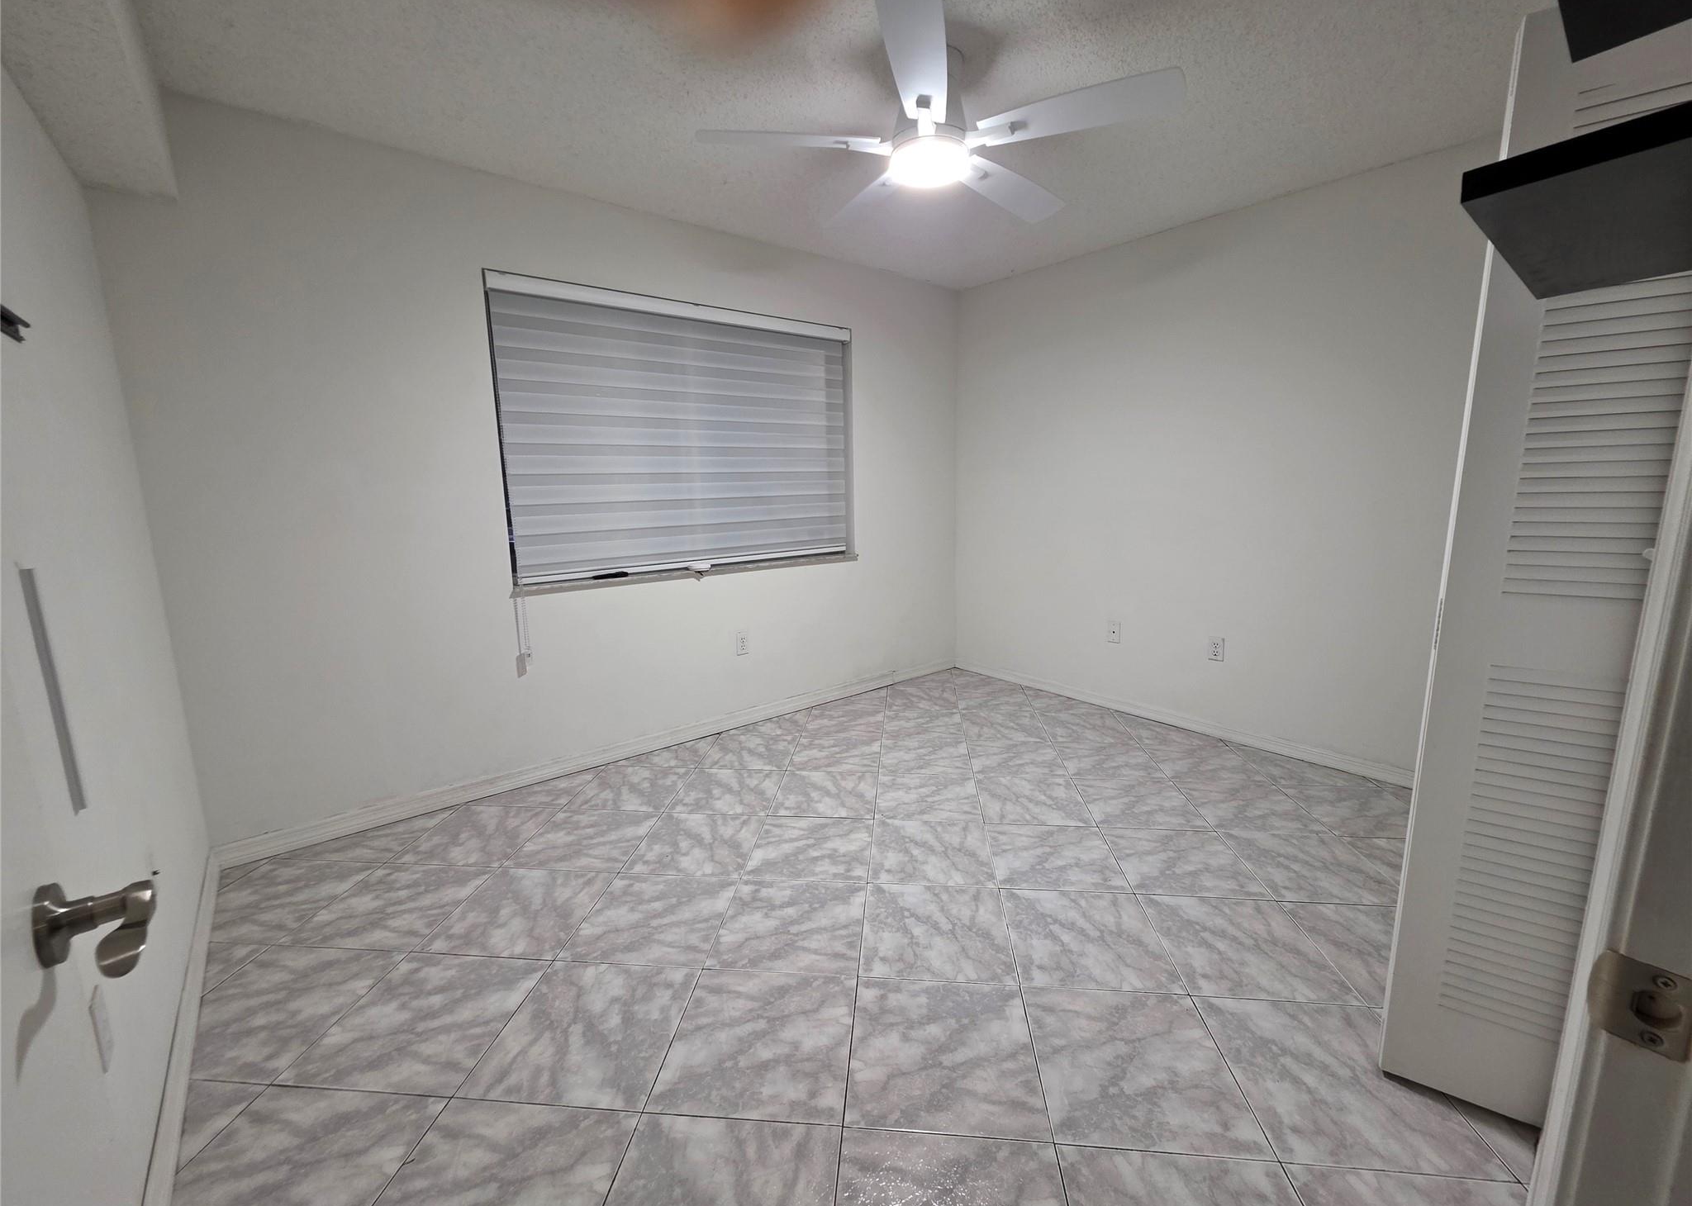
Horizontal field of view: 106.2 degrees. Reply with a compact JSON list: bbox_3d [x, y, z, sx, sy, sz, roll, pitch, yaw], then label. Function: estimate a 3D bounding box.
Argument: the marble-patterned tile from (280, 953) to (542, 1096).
[{"bbox_3d":[-1.007,1.001,1.536,0.410,0.010,0.398,0,10,5],"label":"marble-patterned tile"}]

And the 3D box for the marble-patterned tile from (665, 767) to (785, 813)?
[{"bbox_3d":[-0.490,0.805,2.685,0.406,0.020,0.404,0,10,5],"label":"marble-patterned tile"}]

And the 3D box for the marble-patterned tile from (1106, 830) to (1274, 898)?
[{"bbox_3d":[1.111,0.871,2.129,0.406,0.020,0.404,0,10,5],"label":"marble-patterned tile"}]

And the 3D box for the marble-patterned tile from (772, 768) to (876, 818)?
[{"bbox_3d":[-0.079,0.805,2.646,0.406,0.020,0.404,0,10,5],"label":"marble-patterned tile"}]

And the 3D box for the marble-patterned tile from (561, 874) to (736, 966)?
[{"bbox_3d":[-0.562,0.933,1.887,0.410,0.010,0.398,0,10,5],"label":"marble-patterned tile"}]

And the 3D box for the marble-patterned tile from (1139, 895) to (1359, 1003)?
[{"bbox_3d":[1.071,0.932,1.733,0.410,0.010,0.398,0,10,5],"label":"marble-patterned tile"}]

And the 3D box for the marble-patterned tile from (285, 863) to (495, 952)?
[{"bbox_3d":[-1.385,0.940,1.969,0.406,0.020,0.404,0,10,5],"label":"marble-patterned tile"}]

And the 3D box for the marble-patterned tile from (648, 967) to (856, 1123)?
[{"bbox_3d":[-0.190,1.005,1.460,0.406,0.020,0.404,0,10,5],"label":"marble-patterned tile"}]

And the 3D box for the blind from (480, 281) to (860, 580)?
[{"bbox_3d":[-0.685,-0.792,3.124,1.844,1.249,0.100,-9,12,-39],"label":"blind"}]

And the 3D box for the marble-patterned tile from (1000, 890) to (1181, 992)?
[{"bbox_3d":[0.663,0.938,1.775,0.406,0.020,0.404,0,10,5],"label":"marble-patterned tile"}]

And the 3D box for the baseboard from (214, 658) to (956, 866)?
[{"bbox_3d":[-0.675,0.640,3.320,3.761,0.083,0.013,-9,13,-39],"label":"baseboard"}]

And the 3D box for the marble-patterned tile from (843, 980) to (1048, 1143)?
[{"bbox_3d":[0.217,1.005,1.423,0.406,0.020,0.404,0,10,5],"label":"marble-patterned tile"}]

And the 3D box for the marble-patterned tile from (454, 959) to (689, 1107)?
[{"bbox_3d":[-0.599,1.001,1.497,0.410,0.010,0.398,0,10,5],"label":"marble-patterned tile"}]

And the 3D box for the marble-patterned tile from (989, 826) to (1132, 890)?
[{"bbox_3d":[0.700,0.865,2.162,0.410,0.010,0.398,0,10,5],"label":"marble-patterned tile"}]

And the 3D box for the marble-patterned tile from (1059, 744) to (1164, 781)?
[{"bbox_3d":[1.182,0.729,2.904,0.410,0.010,0.398,0,10,5],"label":"marble-patterned tile"}]

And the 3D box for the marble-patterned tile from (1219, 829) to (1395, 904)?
[{"bbox_3d":[1.516,0.864,2.085,0.410,0.010,0.398,0,10,5],"label":"marble-patterned tile"}]

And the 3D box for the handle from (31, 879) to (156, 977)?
[{"bbox_3d":[-0.581,0.256,0.494,0.066,0.067,0.136,-9,12,-38],"label":"handle"}]

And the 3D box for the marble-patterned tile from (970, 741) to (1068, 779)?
[{"bbox_3d":[0.774,0.729,2.943,0.410,0.010,0.398,0,10,5],"label":"marble-patterned tile"}]

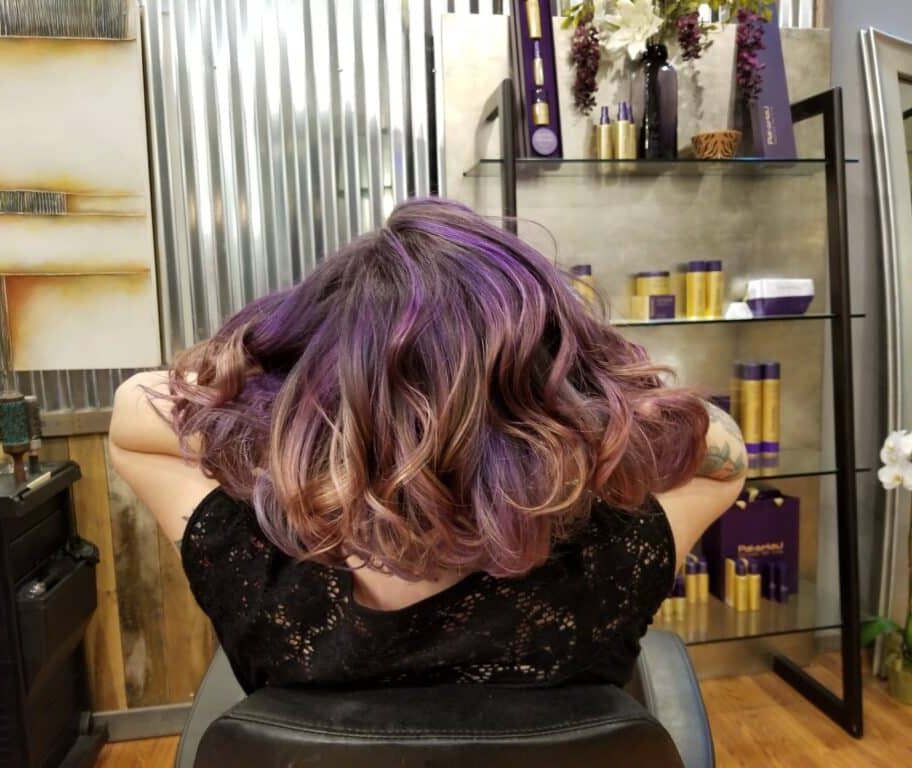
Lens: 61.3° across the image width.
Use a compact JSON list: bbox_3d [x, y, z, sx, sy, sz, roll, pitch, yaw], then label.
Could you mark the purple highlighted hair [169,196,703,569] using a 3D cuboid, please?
[{"bbox_3d":[-0.018,0.004,0.760,0.530,0.370,0.300,-2,7,0],"label":"purple highlighted hair"}]

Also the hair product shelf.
[{"bbox_3d":[0.598,0.101,2.190,1.073,1.810,0.433,-3,7,-10],"label":"hair product shelf"}]

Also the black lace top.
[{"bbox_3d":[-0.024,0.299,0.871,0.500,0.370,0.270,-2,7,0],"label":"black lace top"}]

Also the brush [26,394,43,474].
[{"bbox_3d":[-1.055,0.126,1.919,0.047,0.198,0.047,-3,7,-10],"label":"brush"}]

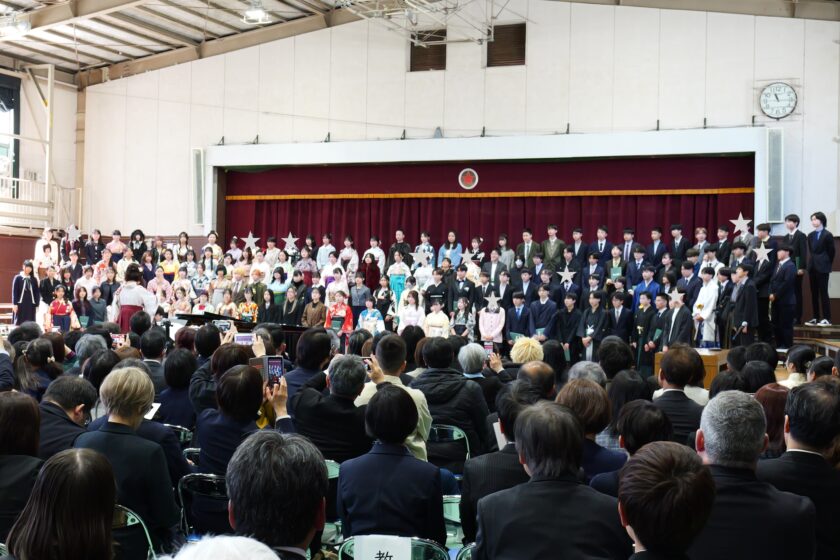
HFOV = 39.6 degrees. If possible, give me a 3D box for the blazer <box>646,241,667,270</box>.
[{"bbox_3d":[3.937,-0.290,19.300,0.460,0.720,0.290,1,-1,34],"label":"blazer"}]

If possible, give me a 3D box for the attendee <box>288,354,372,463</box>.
[{"bbox_3d":[-0.347,1.066,6.265,0.560,1.300,0.750,1,-1,22],"label":"attendee"}]

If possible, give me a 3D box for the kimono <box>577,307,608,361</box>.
[{"bbox_3d":[2.558,1.101,17.300,0.560,1.450,0.400,1,-1,29],"label":"kimono"}]

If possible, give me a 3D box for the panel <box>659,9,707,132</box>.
[{"bbox_3d":[5.091,-4.066,22.612,0.900,2.310,0.080,1,-1,23],"label":"panel"}]

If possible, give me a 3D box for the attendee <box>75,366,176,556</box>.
[{"bbox_3d":[-1.113,1.038,4.913,0.480,1.300,0.720,1,-1,22],"label":"attendee"}]

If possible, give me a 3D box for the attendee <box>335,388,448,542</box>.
[{"bbox_3d":[-0.035,1.047,4.694,0.460,1.280,0.780,1,-1,23],"label":"attendee"}]

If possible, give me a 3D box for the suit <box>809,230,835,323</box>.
[{"bbox_3d":[6.195,-0.069,18.000,0.290,1.450,0.450,2,-1,-40],"label":"suit"}]

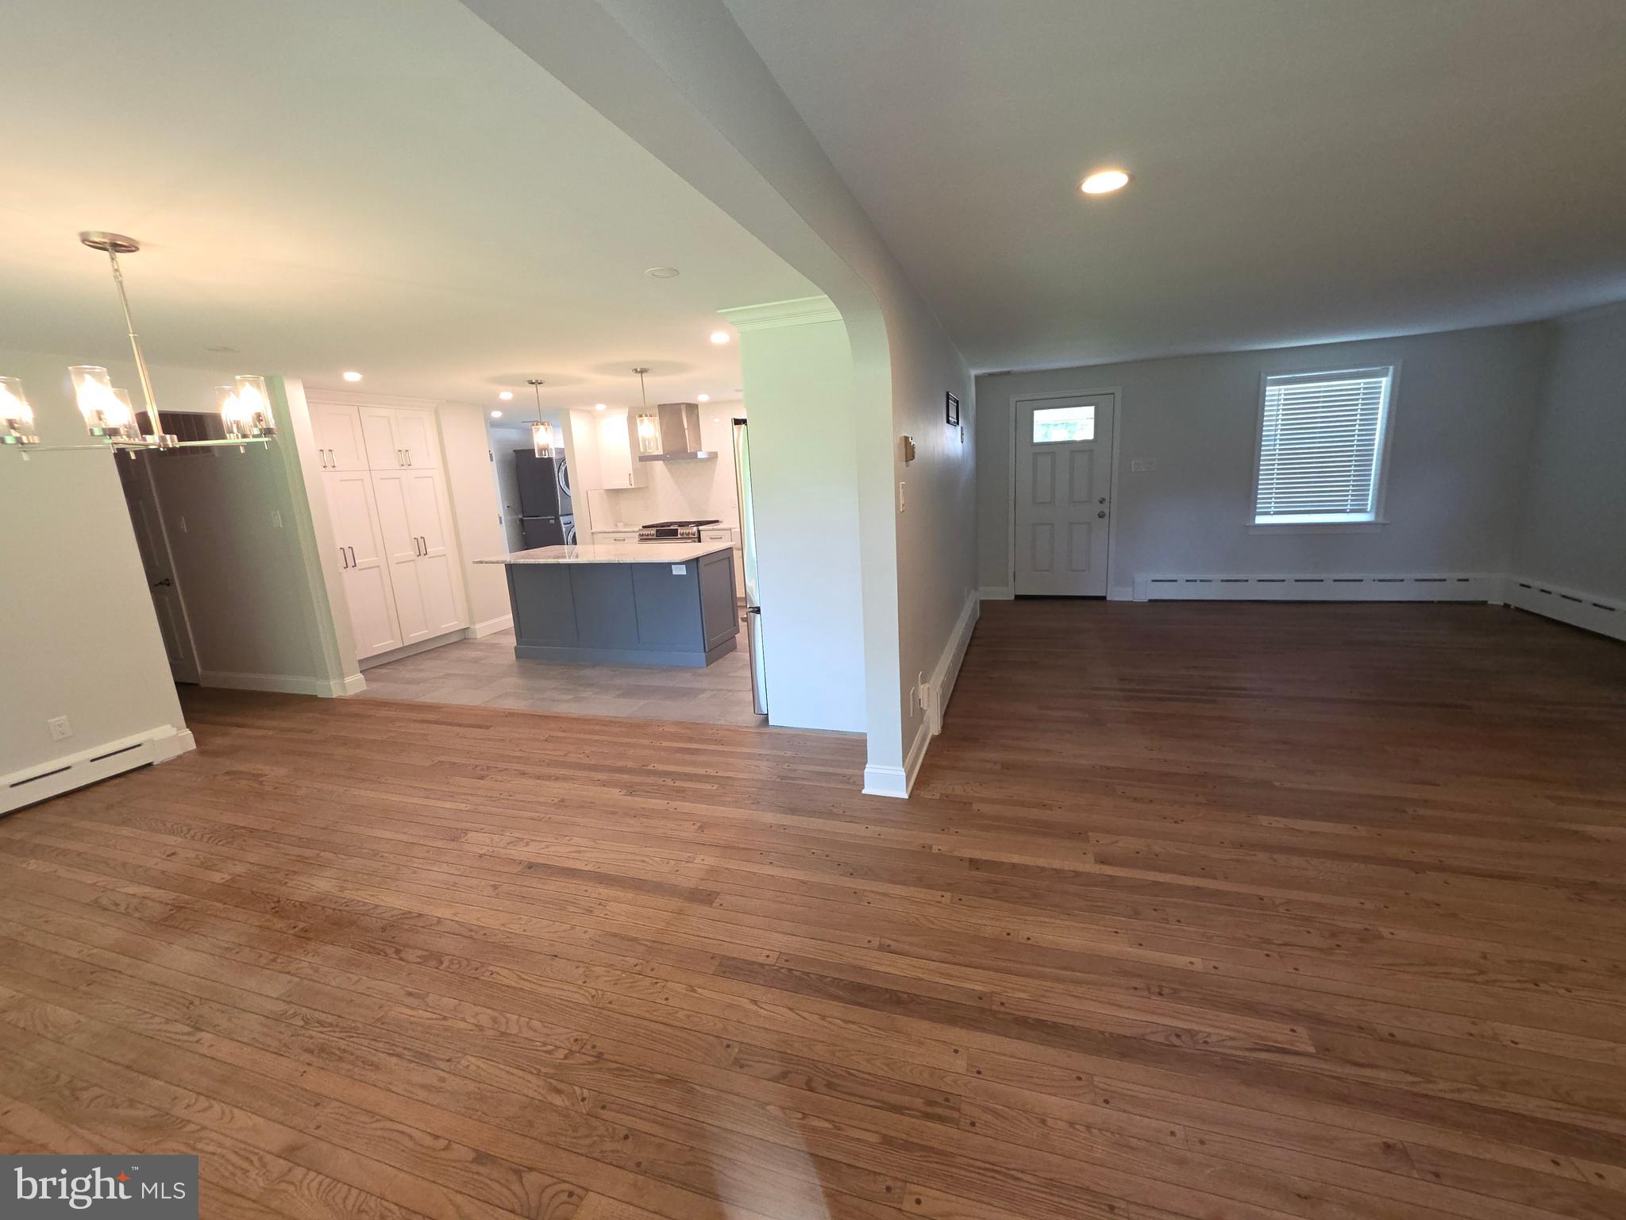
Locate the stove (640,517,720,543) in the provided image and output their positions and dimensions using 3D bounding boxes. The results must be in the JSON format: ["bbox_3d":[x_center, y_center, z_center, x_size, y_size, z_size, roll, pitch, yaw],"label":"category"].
[{"bbox_3d":[-1.547,-0.519,7.409,0.750,0.960,0.650,1,13,20],"label":"stove"}]

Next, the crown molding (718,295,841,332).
[{"bbox_3d":[-0.118,-1.493,3.070,0.780,0.100,0.080,1,13,20],"label":"crown molding"}]

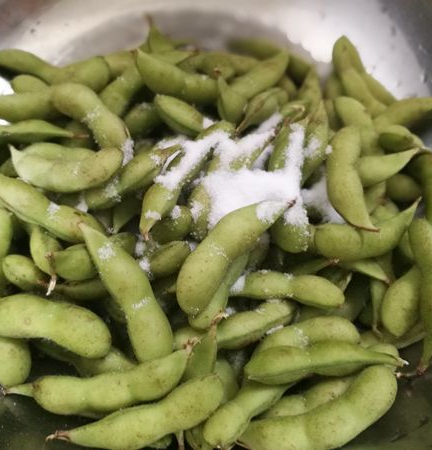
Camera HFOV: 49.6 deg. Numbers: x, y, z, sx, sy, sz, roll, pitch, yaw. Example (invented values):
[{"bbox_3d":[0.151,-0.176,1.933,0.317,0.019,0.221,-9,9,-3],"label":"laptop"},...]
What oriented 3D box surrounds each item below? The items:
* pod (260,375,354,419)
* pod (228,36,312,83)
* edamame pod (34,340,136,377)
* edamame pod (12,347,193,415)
[{"bbox_3d":[0.040,0.070,0.187,0.048,0.011,0.013,-19,62,-12],"label":"pod"},{"bbox_3d":[0.032,-0.091,0.252,0.055,0.013,0.016,35,62,22],"label":"pod"},{"bbox_3d":[-0.050,0.050,0.177,0.043,0.012,0.013,12,58,9],"label":"edamame pod"},{"bbox_3d":[-0.038,0.055,0.159,0.067,0.013,0.016,-12,65,-3],"label":"edamame pod"}]

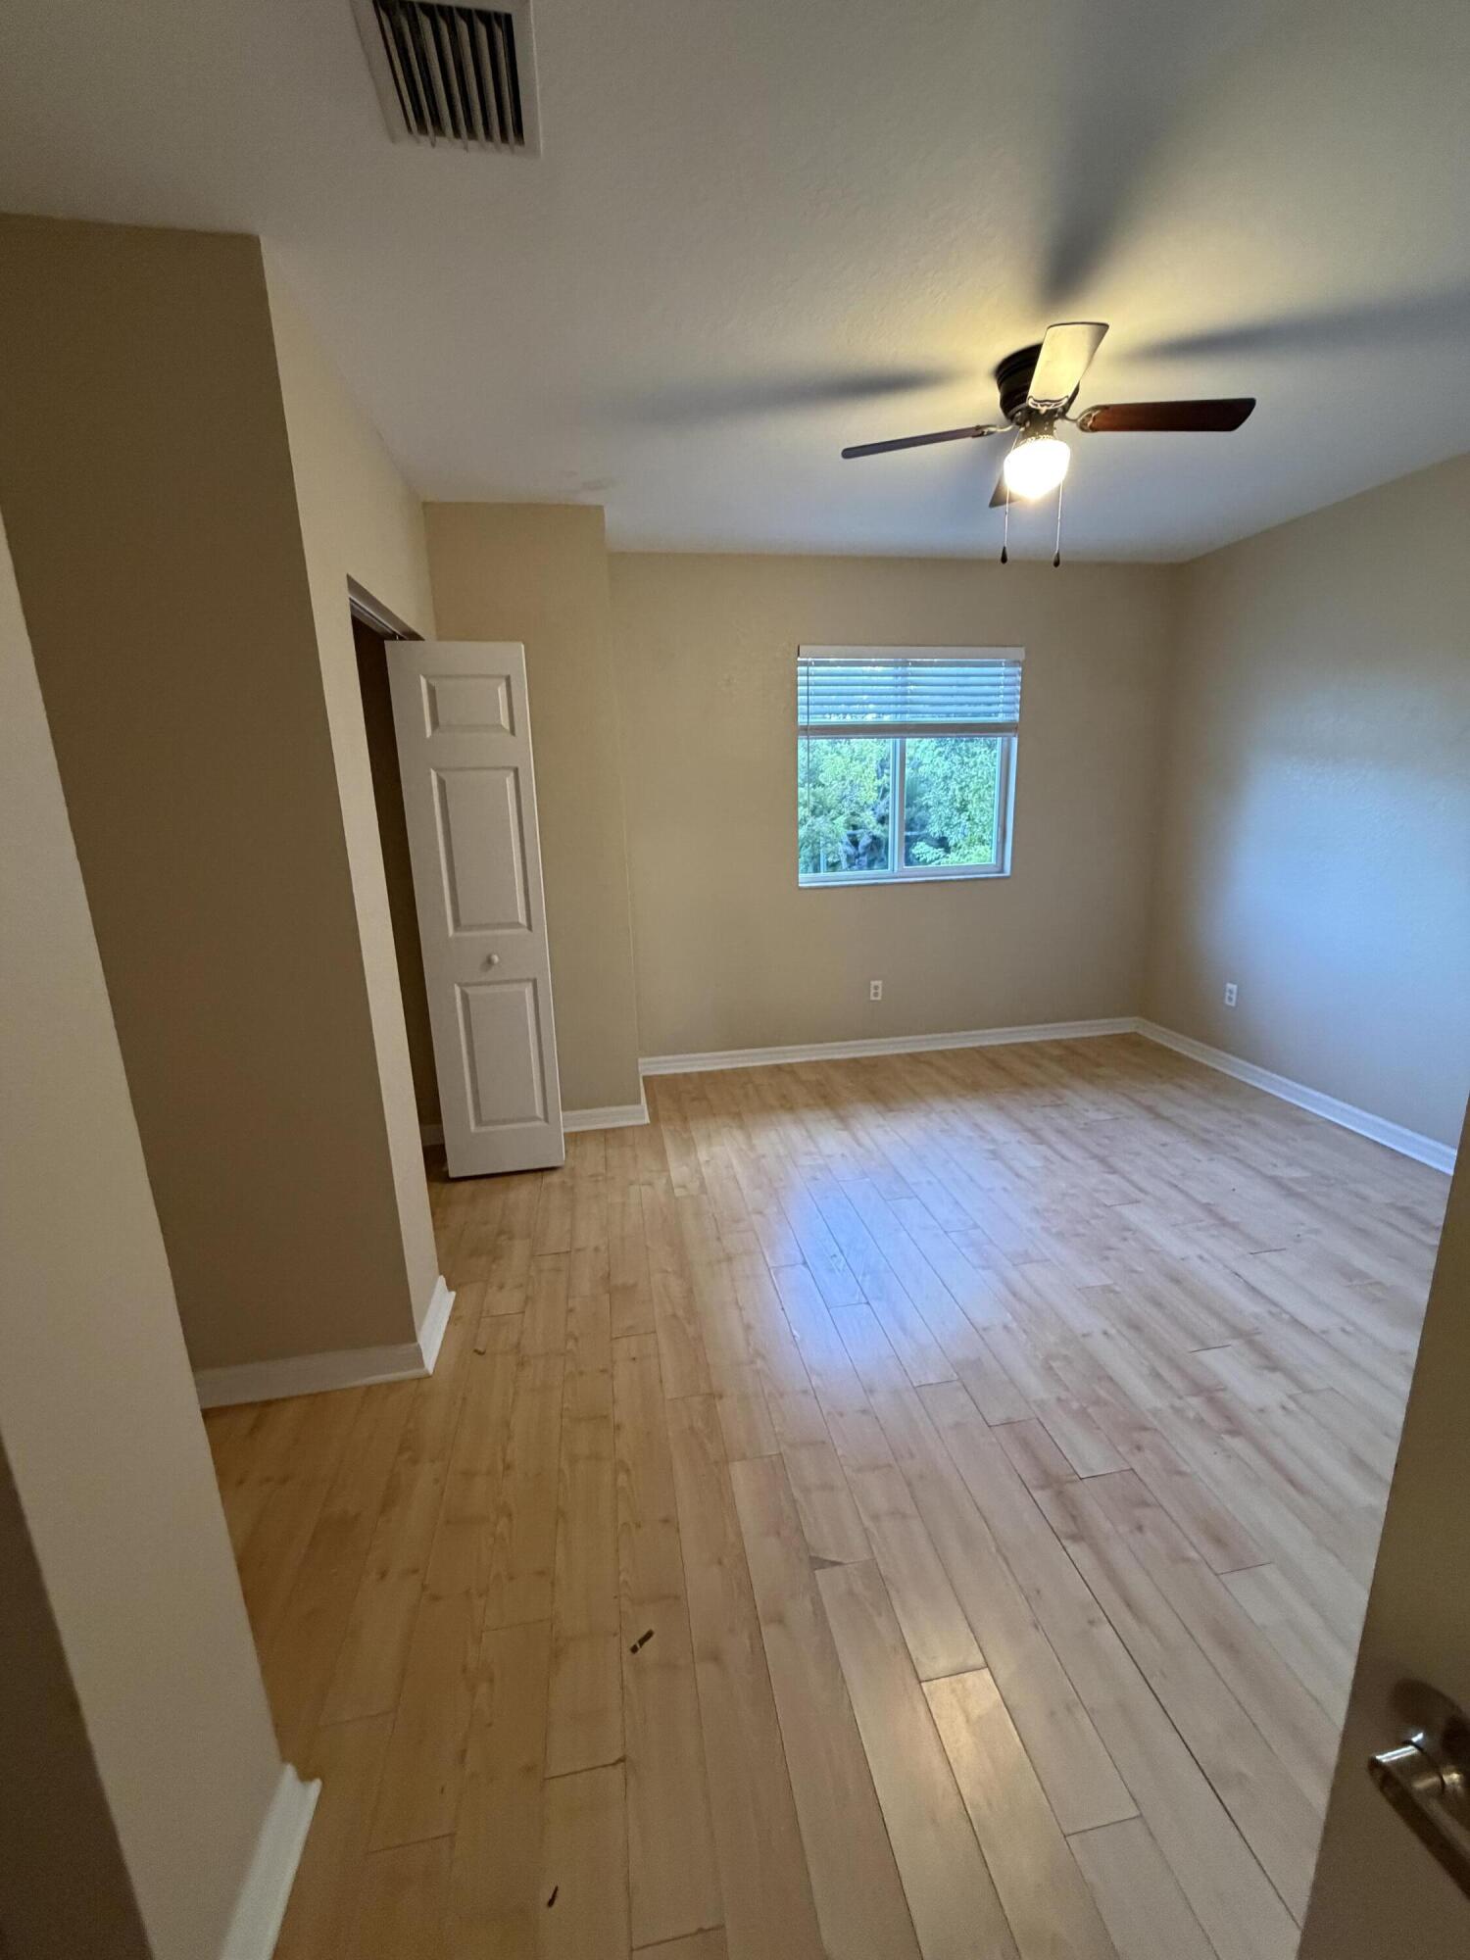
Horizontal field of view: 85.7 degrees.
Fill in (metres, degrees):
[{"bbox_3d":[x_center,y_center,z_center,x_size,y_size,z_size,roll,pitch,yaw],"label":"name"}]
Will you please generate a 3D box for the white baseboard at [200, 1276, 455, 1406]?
[{"bbox_3d":[-1.129,0.992,2.222,0.588,0.100,0.342,-4,14,-9],"label":"white baseboard"}]

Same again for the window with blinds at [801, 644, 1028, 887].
[{"bbox_3d":[0.916,-1.113,4.176,1.210,1.188,0.090,-4,14,-9],"label":"window with blinds"}]

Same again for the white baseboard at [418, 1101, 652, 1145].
[{"bbox_3d":[-0.886,0.651,3.579,0.988,0.095,0.018,-4,14,-9],"label":"white baseboard"}]

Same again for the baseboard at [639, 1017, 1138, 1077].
[{"bbox_3d":[0.947,0.368,4.508,2.959,0.097,0.018,-4,14,-9],"label":"baseboard"}]

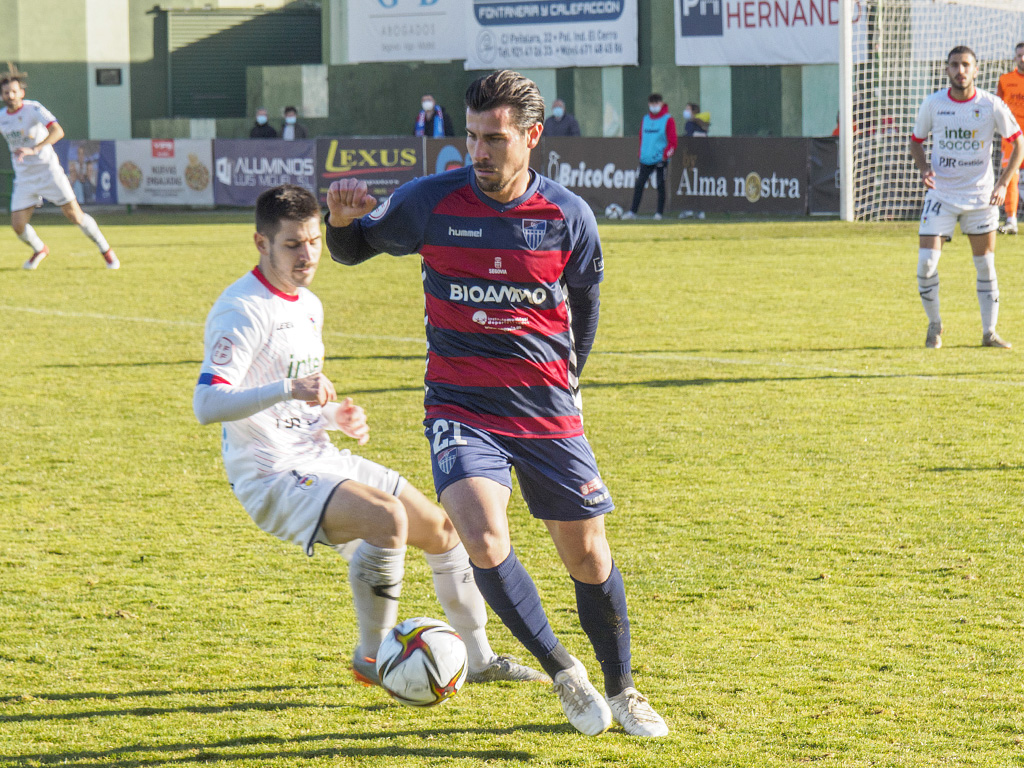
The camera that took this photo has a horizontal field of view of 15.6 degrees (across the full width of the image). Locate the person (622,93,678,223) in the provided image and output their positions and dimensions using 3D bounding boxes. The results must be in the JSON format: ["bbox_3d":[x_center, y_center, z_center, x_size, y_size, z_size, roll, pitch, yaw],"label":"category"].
[{"bbox_3d":[1.747,-2.836,46.725,0.580,1.575,0.400,2,5,28],"label":"person"}]

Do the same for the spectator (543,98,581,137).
[{"bbox_3d":[0.669,-2.930,49.236,0.520,1.660,0.340,1,5,23],"label":"spectator"}]

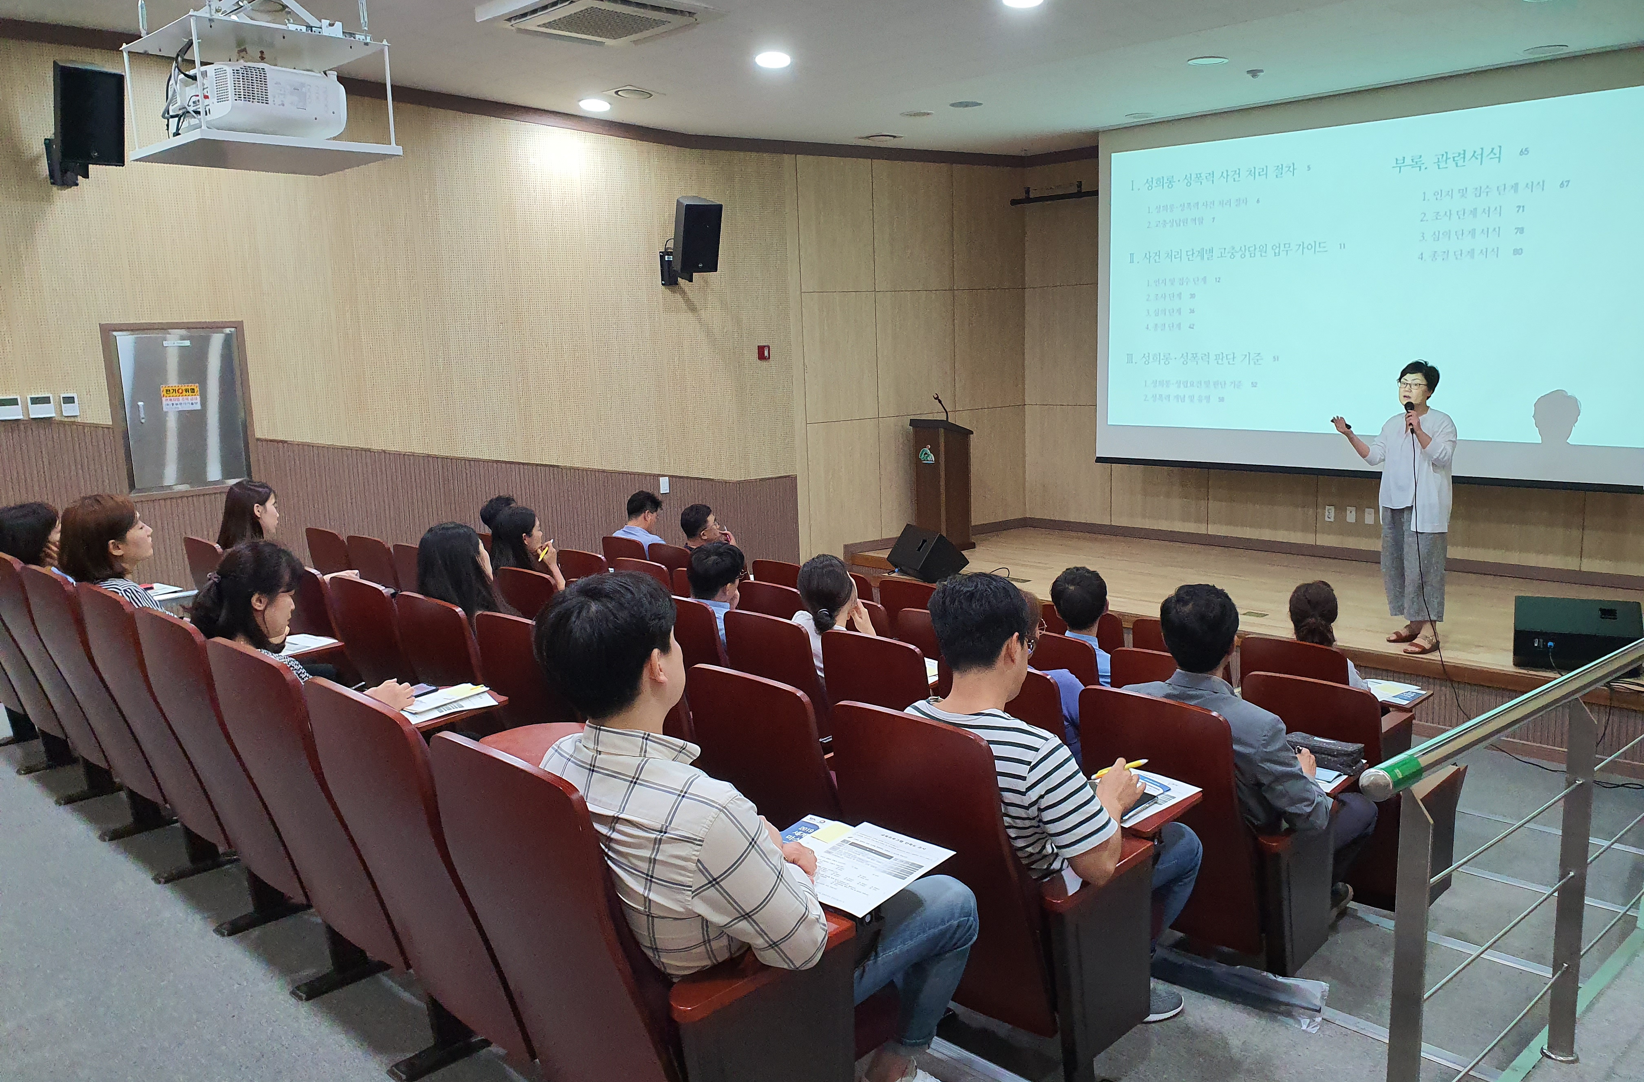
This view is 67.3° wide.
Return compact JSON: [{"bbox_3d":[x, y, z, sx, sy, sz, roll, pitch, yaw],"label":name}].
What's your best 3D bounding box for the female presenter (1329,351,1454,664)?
[{"bbox_3d":[3.217,-0.199,6.941,0.430,1.610,0.600,-11,13,-41],"label":"female presenter"}]

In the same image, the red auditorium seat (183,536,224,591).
[{"bbox_3d":[-2.459,0.421,5.574,0.535,0.941,0.584,7,13,44],"label":"red auditorium seat"}]

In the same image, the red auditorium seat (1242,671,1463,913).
[{"bbox_3d":[1.755,0.862,4.210,0.535,0.941,0.584,7,13,44],"label":"red auditorium seat"}]

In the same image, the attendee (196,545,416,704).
[{"bbox_3d":[-1.228,0.500,3.312,0.742,1.099,0.485,-10,13,-40],"label":"attendee"}]

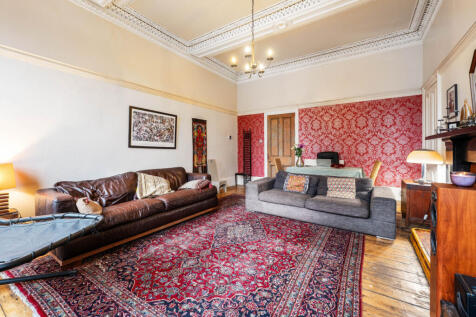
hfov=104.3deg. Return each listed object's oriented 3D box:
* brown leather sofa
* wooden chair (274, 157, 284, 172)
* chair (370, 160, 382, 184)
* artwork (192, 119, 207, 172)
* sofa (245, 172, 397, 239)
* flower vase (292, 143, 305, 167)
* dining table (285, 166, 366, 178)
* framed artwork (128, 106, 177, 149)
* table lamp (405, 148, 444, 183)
[{"bbox_3d":[-1.443,0.598,2.984,0.970,0.790,2.320,2,3,35],"label":"brown leather sofa"},{"bbox_3d":[1.128,0.458,4.459,0.560,0.920,0.450,1,3,31],"label":"wooden chair"},{"bbox_3d":[2.465,0.488,3.655,0.560,0.920,0.450,1,3,31],"label":"chair"},{"bbox_3d":[-0.912,-0.264,4.476,0.030,1.345,0.447,2,3,35],"label":"artwork"},{"bbox_3d":[1.288,0.634,3.183,2.090,0.680,0.970,1,3,32],"label":"sofa"},{"bbox_3d":[1.365,-0.073,4.110,0.290,0.530,0.270,1,3,31],"label":"flower vase"},{"bbox_3d":[1.806,0.563,4.056,1.450,0.740,0.820,1,3,31],"label":"dining table"},{"bbox_3d":[-1.572,-0.541,3.529,0.030,0.710,0.952,2,3,35],"label":"framed artwork"},{"bbox_3d":[2.900,0.100,2.858,0.390,0.530,0.390,1,3,32],"label":"table lamp"}]

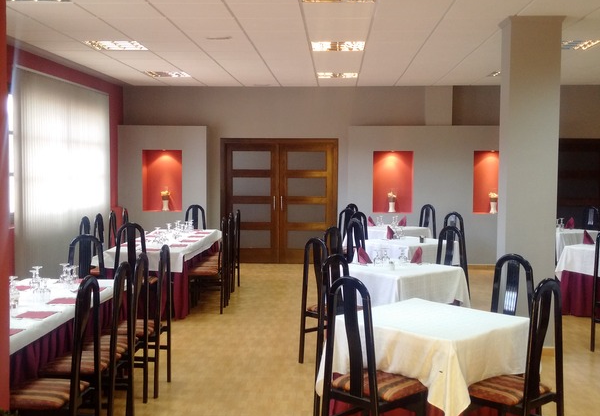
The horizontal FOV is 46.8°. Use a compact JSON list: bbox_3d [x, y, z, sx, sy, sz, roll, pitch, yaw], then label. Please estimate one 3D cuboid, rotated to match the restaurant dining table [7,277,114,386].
[{"bbox_3d":[-1.731,0.975,4.107,0.800,0.760,2.260,1,4,3],"label":"restaurant dining table"}]

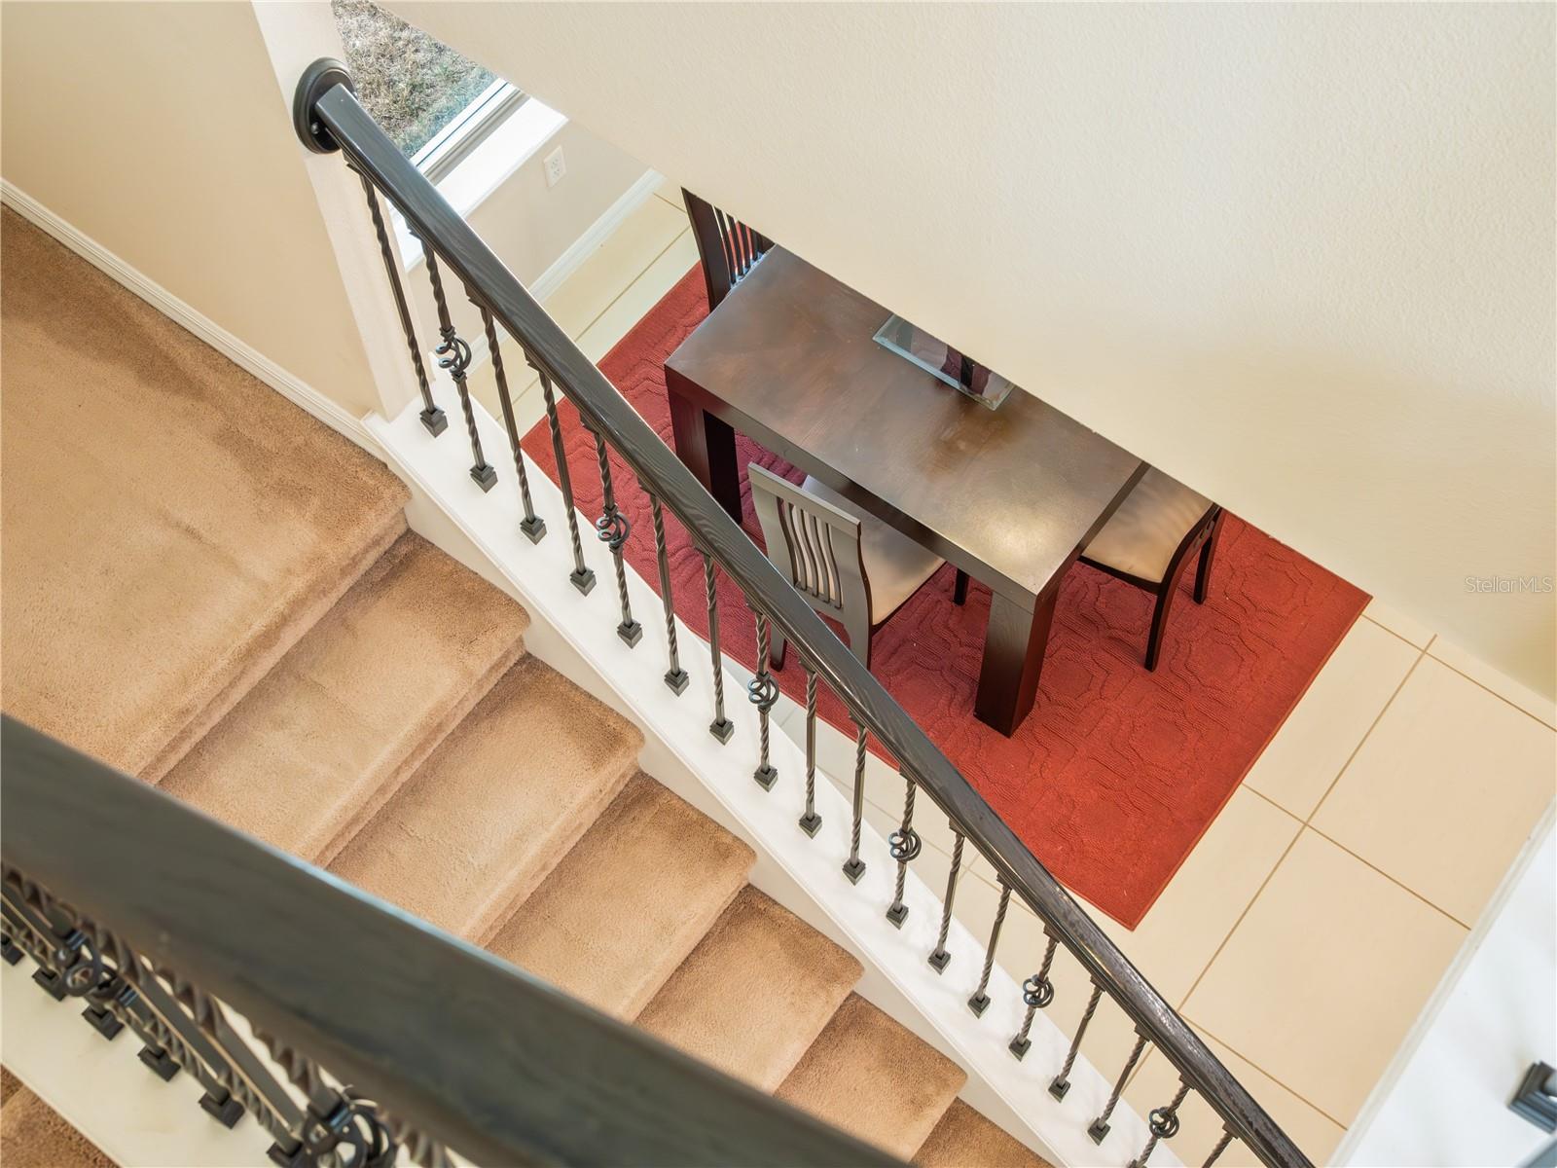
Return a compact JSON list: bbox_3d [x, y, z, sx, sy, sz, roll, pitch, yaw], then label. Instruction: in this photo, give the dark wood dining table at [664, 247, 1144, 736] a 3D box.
[{"bbox_3d":[0.491,-0.448,5.386,1.086,0.742,1.090,33,66,18],"label":"dark wood dining table"}]

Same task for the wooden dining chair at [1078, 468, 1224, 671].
[{"bbox_3d":[0.874,-0.224,5.106,0.520,0.990,0.430,31,65,17],"label":"wooden dining chair"}]

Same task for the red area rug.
[{"bbox_3d":[0.488,-0.249,5.704,2.154,0.012,1.550,33,66,18],"label":"red area rug"}]

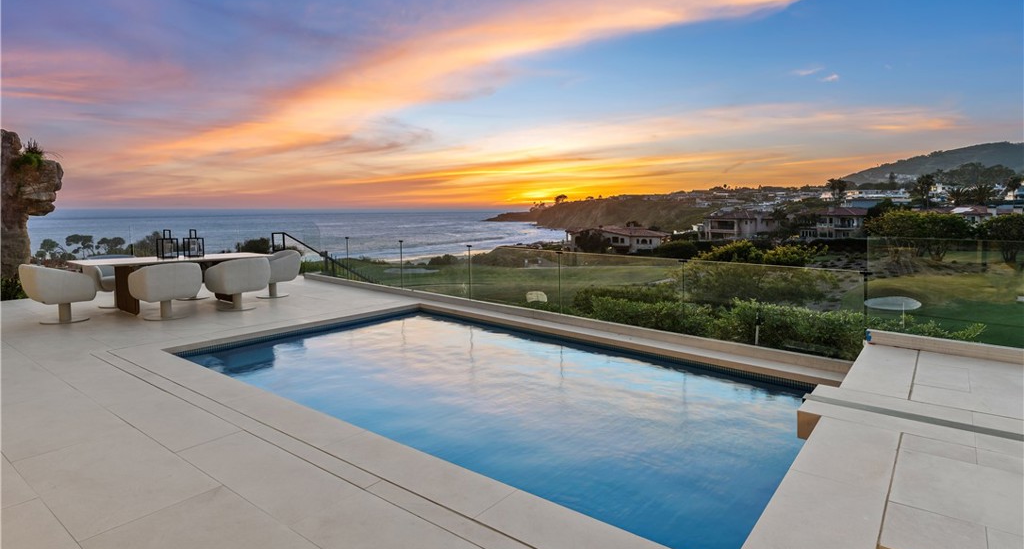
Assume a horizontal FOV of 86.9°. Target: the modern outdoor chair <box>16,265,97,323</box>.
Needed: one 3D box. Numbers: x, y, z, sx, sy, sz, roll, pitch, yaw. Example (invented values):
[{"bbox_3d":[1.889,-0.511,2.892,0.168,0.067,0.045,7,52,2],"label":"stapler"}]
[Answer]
[{"bbox_3d":[-5.921,0.246,7.058,0.720,0.745,0.690,5,8,33],"label":"modern outdoor chair"}]

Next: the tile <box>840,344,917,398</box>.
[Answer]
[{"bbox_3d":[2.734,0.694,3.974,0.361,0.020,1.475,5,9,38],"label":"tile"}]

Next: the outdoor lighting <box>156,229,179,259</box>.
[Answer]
[{"bbox_3d":[-5.186,-0.456,8.124,0.200,0.410,0.200,4,8,31],"label":"outdoor lighting"}]

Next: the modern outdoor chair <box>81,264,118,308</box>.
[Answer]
[{"bbox_3d":[-6.035,0.105,8.235,0.690,0.745,0.720,5,8,33],"label":"modern outdoor chair"}]

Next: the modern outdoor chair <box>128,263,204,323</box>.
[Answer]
[{"bbox_3d":[-4.662,0.217,7.303,0.690,0.745,0.720,4,8,30],"label":"modern outdoor chair"}]

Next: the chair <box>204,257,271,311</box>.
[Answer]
[{"bbox_3d":[-4.033,0.140,7.944,0.690,0.745,0.720,4,8,29],"label":"chair"}]

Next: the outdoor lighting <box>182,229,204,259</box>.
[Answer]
[{"bbox_3d":[-4.924,-0.482,8.345,0.200,0.410,0.200,4,8,32],"label":"outdoor lighting"}]

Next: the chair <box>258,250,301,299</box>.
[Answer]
[{"bbox_3d":[-4.002,0.000,9.111,0.720,0.745,0.690,4,8,31],"label":"chair"}]

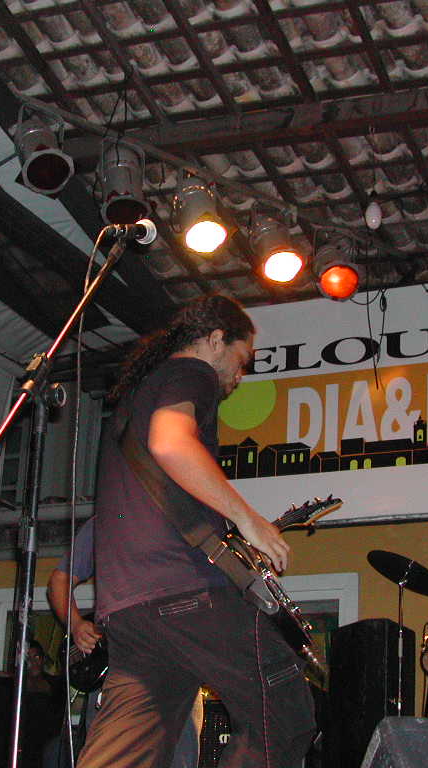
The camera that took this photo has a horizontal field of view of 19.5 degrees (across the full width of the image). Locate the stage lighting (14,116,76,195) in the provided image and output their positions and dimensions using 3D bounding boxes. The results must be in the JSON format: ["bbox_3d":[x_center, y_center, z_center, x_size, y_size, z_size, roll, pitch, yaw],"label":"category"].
[{"bbox_3d":[-0.779,-1.056,5.671,0.255,0.370,0.255,7,-53,-23],"label":"stage lighting"}]

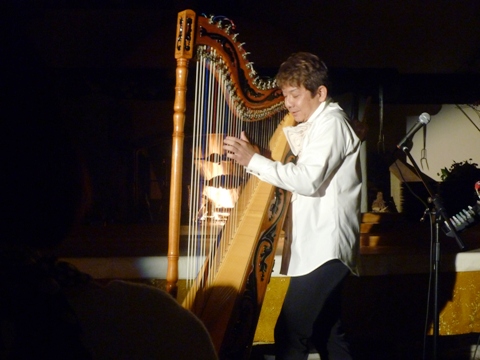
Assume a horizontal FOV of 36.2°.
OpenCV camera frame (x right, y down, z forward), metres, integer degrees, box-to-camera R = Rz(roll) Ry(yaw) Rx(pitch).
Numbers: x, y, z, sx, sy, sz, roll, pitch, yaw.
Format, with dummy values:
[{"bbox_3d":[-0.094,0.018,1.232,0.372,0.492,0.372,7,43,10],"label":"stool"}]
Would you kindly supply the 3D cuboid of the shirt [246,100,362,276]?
[{"bbox_3d":[0.262,0.035,3.020,0.460,0.720,0.500,-1,2,-20],"label":"shirt"}]

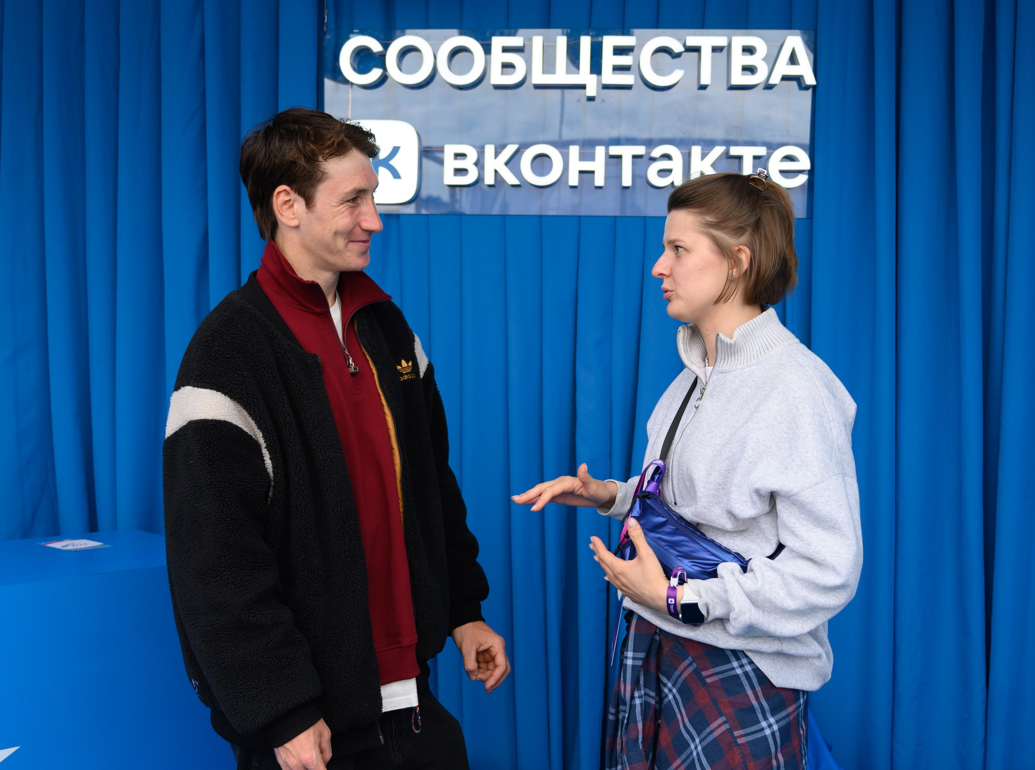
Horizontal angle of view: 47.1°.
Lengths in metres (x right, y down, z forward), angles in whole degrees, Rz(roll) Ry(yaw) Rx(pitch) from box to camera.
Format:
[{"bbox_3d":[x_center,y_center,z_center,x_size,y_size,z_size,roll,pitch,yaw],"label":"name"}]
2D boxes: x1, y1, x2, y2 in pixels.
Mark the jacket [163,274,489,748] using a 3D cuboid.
[{"bbox_3d":[-0.285,0.168,1.830,0.360,0.680,0.510,2,3,39],"label":"jacket"}]

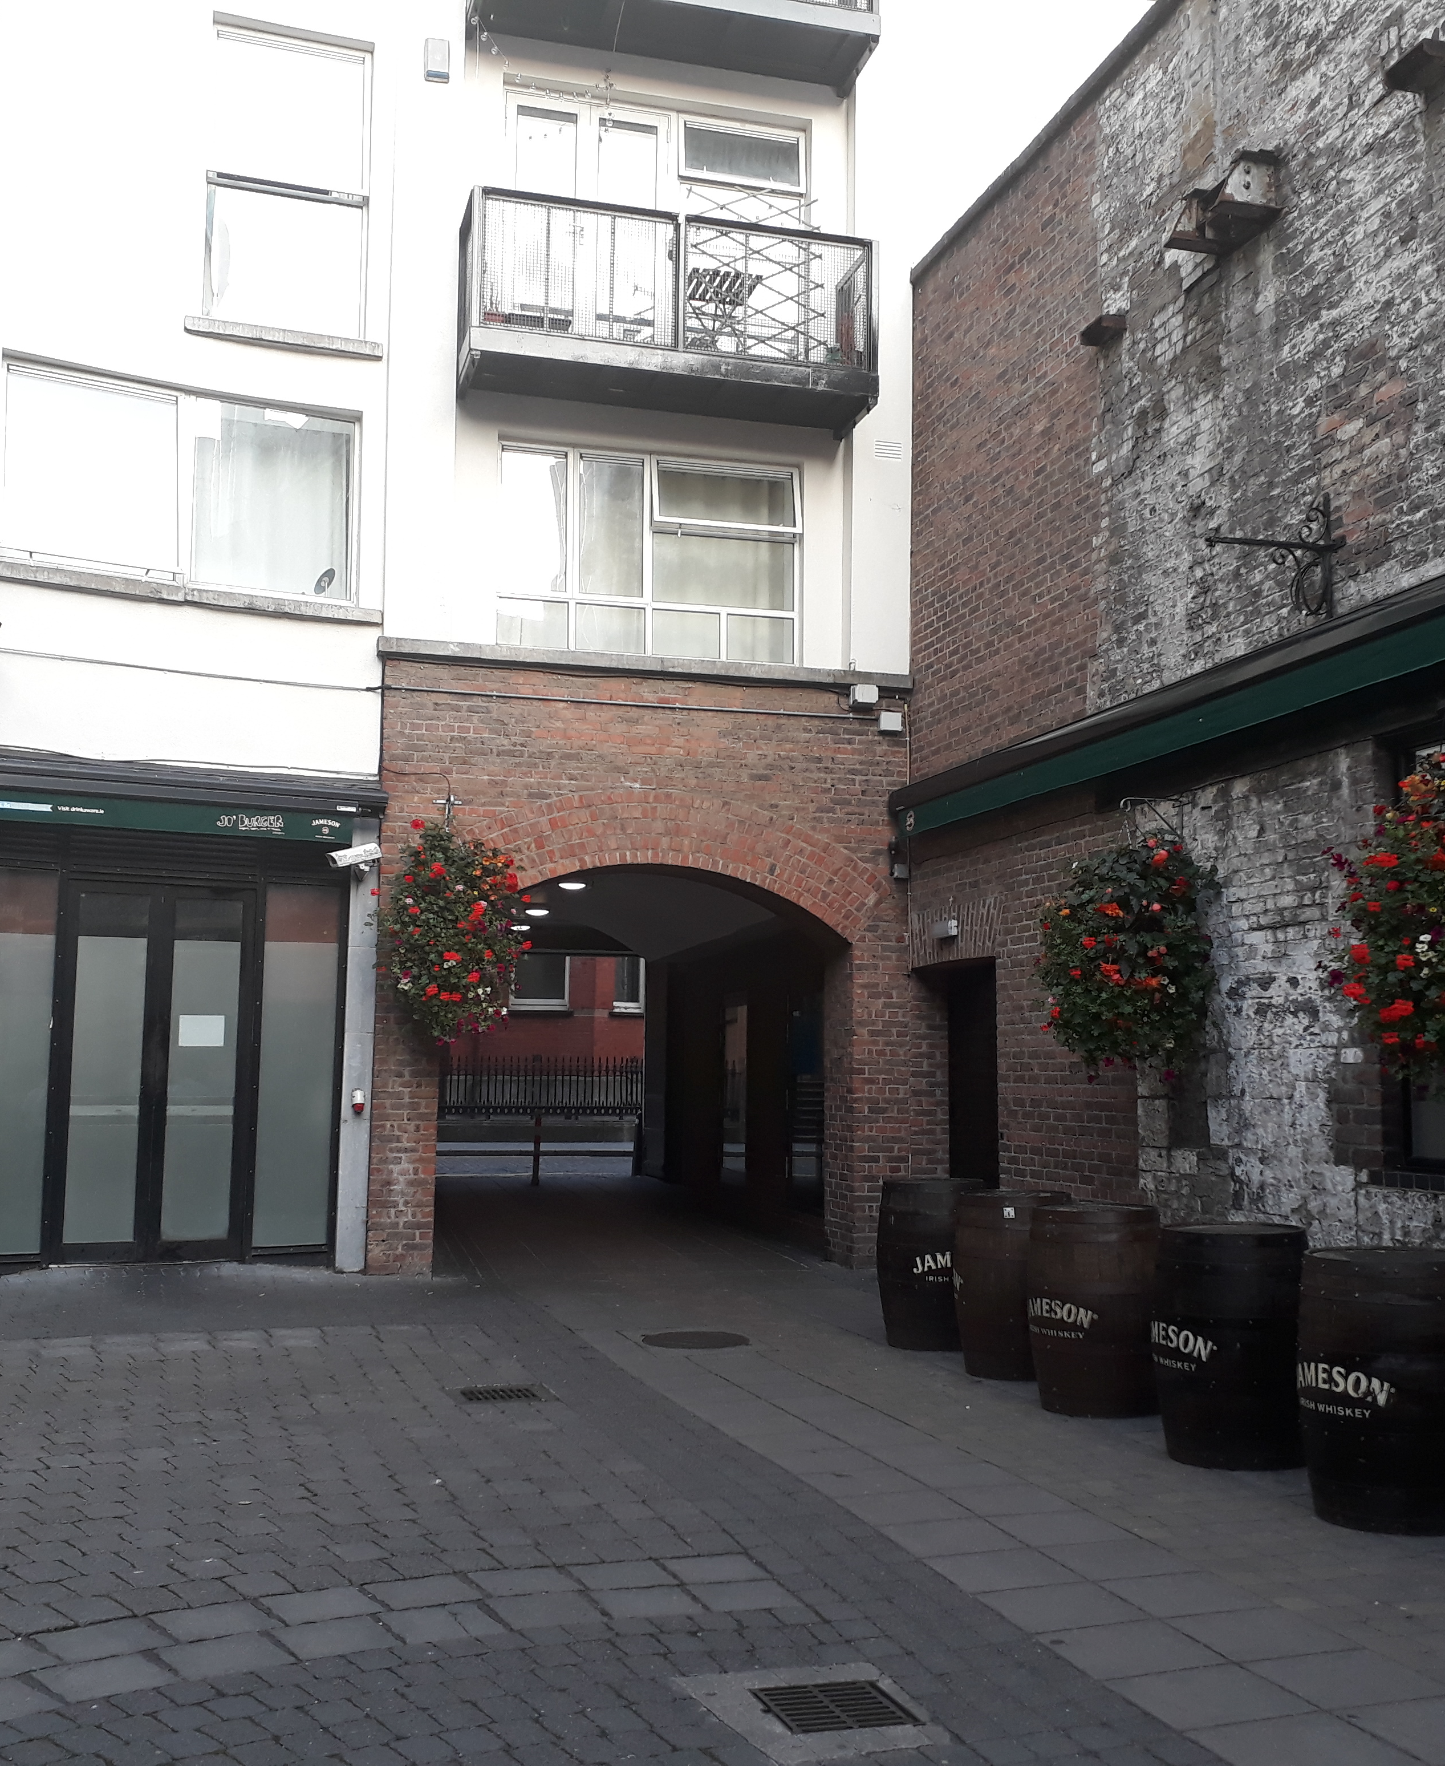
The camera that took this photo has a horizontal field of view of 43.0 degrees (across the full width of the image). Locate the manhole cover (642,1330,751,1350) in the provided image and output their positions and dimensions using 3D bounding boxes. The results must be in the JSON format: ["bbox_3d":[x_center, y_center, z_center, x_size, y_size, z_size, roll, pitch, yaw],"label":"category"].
[{"bbox_3d":[-0.150,2.580,10.320,0.620,0.040,0.620,1,-6,0],"label":"manhole cover"}]

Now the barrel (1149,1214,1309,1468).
[{"bbox_3d":[2.069,1.852,7.408,0.655,0.890,0.655,3,-6,-26],"label":"barrel"}]

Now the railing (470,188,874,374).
[{"bbox_3d":[-0.431,-4.232,13.506,2.970,1.070,0.950,2,-6,-17],"label":"railing"}]

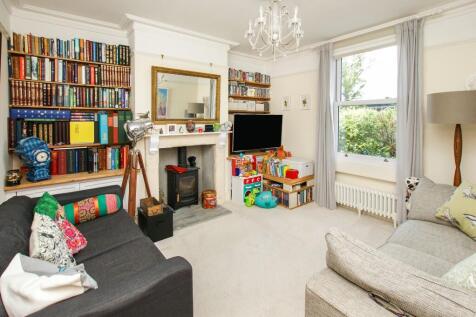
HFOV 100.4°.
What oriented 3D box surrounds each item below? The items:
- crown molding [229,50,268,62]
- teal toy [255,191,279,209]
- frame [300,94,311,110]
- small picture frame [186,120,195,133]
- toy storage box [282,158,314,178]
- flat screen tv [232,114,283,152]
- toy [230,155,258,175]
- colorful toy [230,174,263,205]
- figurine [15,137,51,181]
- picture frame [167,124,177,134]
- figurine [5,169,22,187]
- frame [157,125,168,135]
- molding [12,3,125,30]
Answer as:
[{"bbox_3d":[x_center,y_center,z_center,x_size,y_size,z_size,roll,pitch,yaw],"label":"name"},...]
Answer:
[{"bbox_3d":[0.222,-2.068,4.000,1.050,0.090,0.090,-5,8,-34],"label":"crown molding"},{"bbox_3d":[0.451,0.644,3.140,0.330,0.210,0.280,-3,8,-23],"label":"teal toy"},{"bbox_3d":[1.248,-1.019,3.640,0.026,0.276,0.208,-7,11,-41],"label":"frame"},{"bbox_3d":[-0.680,-0.454,2.839,0.109,0.172,0.083,-5,10,-33],"label":"small picture frame"},{"bbox_3d":[1.038,0.173,3.430,0.350,0.250,0.390,-5,8,-34],"label":"toy storage box"},{"bbox_3d":[0.361,-0.446,3.540,1.030,0.610,0.070,-4,8,-27],"label":"flat screen tv"},{"bbox_3d":[0.104,0.122,3.450,0.430,0.300,0.200,-5,8,-34],"label":"toy"},{"bbox_3d":[0.143,0.529,3.330,0.390,0.420,0.370,-5,8,-34],"label":"colorful toy"},{"bbox_3d":[-2.344,0.011,2.267,0.260,0.473,0.208,4,9,28],"label":"figurine"},{"bbox_3d":[-0.929,-0.407,2.780,0.130,0.140,0.030,-5,8,-34],"label":"picture frame"},{"bbox_3d":[-2.343,0.198,2.070,0.106,0.161,0.104,-6,10,-38],"label":"figurine"},{"bbox_3d":[-0.990,-0.380,2.600,0.146,0.130,0.031,-6,10,-37],"label":"frame"},{"bbox_3d":[-2.036,-1.739,2.454,1.009,0.083,0.094,-5,10,-33],"label":"molding"}]

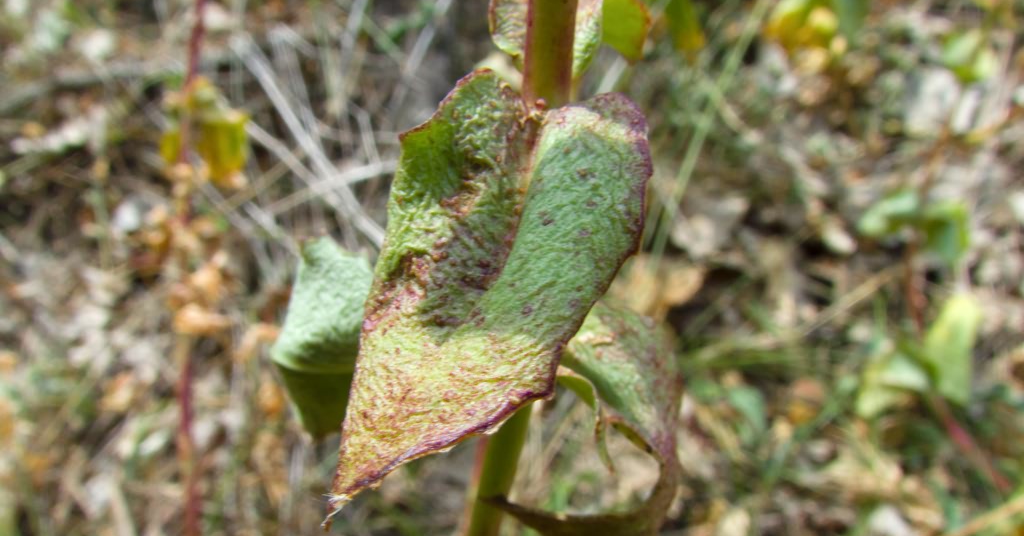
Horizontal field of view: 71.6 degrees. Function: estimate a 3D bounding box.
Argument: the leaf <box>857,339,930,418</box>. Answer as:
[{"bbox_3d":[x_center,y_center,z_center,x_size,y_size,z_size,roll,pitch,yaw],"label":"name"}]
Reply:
[{"bbox_3d":[0.269,0.078,0.500,0.052,0.042,0.035,0,30,0],"label":"leaf"}]

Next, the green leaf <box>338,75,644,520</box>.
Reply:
[{"bbox_3d":[-0.009,0.008,0.165,0.061,0.115,0.035,26,-3,-3],"label":"green leaf"}]

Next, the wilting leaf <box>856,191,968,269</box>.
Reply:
[{"bbox_3d":[0.283,-0.028,0.500,0.076,0.040,0.035,0,30,0],"label":"wilting leaf"}]

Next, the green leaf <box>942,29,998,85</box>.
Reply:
[{"bbox_3d":[0.368,-0.170,0.570,0.045,0.037,0.030,0,30,0],"label":"green leaf"}]

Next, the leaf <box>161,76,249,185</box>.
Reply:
[{"bbox_3d":[-0.173,-0.077,0.400,0.049,0.053,0.034,0,30,0],"label":"leaf"}]

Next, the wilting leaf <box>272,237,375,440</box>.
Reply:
[{"bbox_3d":[-0.046,0.018,0.180,0.031,0.046,0.026,0,30,0],"label":"wilting leaf"}]

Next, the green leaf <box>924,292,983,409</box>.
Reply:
[{"bbox_3d":[0.274,0.051,0.440,0.036,0.066,0.026,0,30,0],"label":"green leaf"}]

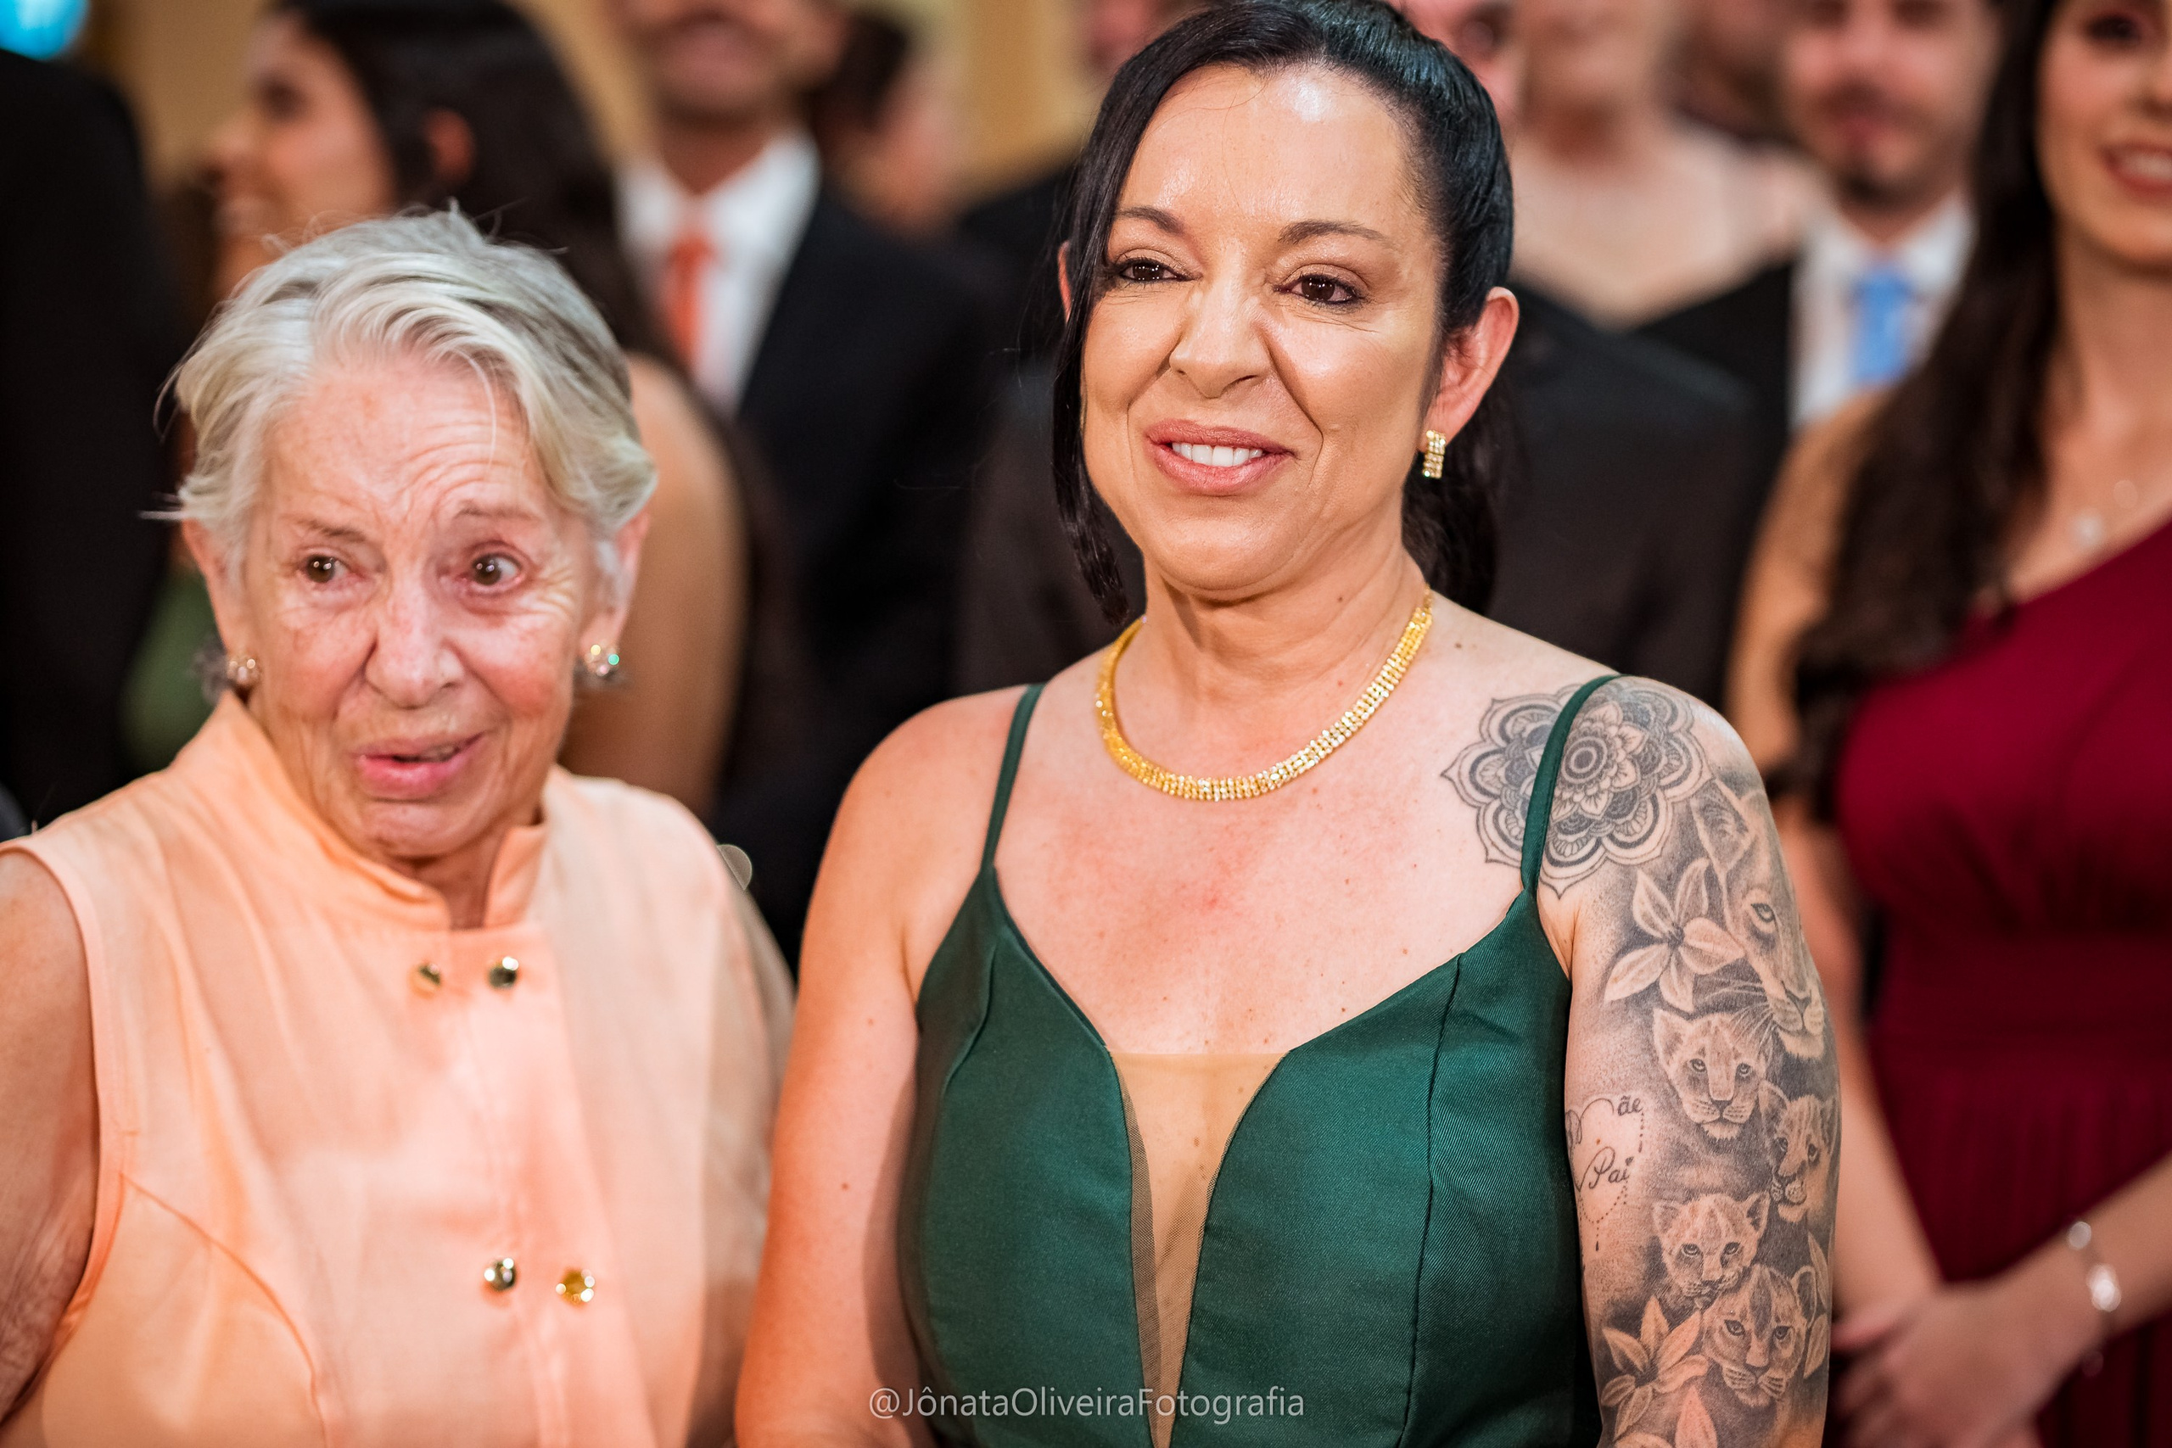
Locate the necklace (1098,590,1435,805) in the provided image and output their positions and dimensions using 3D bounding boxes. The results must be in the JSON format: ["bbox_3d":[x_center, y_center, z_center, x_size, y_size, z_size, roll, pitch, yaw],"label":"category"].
[{"bbox_3d":[0.068,-0.018,1.900,0.130,0.087,0.113,3,6,27],"label":"necklace"}]

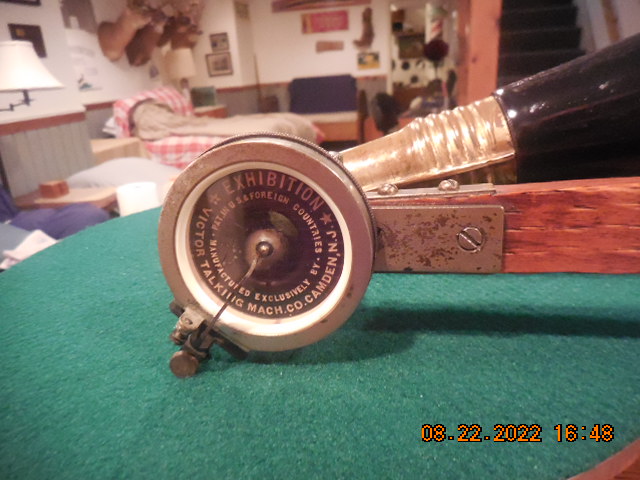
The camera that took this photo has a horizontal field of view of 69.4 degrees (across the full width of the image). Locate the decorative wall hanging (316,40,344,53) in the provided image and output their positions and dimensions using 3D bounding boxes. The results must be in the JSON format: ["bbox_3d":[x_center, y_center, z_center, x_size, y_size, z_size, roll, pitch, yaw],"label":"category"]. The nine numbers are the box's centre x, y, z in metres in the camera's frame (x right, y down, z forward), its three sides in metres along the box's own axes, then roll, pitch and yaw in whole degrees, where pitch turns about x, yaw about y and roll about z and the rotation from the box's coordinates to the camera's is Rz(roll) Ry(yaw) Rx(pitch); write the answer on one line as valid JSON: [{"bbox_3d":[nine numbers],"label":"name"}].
[{"bbox_3d":[0.160,-2.947,7.053,0.422,0.138,0.030,1,21,13],"label":"decorative wall hanging"}]

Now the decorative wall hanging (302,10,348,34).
[{"bbox_3d":[0.077,-3.268,6.946,0.698,0.267,0.030,1,21,13],"label":"decorative wall hanging"}]

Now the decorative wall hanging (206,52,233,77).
[{"bbox_3d":[-1.439,-2.506,6.627,0.379,0.307,0.030,1,21,13],"label":"decorative wall hanging"}]

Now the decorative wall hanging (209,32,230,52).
[{"bbox_3d":[-1.414,-2.779,6.513,0.250,0.222,0.030,1,21,13],"label":"decorative wall hanging"}]

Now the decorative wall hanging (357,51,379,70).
[{"bbox_3d":[0.738,-2.715,7.002,0.323,0.234,0.030,1,21,13],"label":"decorative wall hanging"}]

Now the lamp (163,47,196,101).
[{"bbox_3d":[-1.900,-2.265,6.521,0.409,0.797,0.409,1,21,13],"label":"lamp"}]

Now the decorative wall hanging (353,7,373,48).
[{"bbox_3d":[0.648,-3.141,6.845,0.299,0.542,0.050,1,21,13],"label":"decorative wall hanging"}]

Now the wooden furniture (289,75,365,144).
[{"bbox_3d":[0.076,-2.003,7.053,1.100,0.918,0.720,1,21,13],"label":"wooden furniture"}]

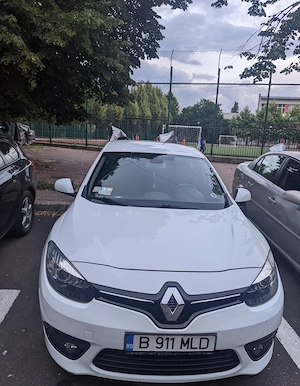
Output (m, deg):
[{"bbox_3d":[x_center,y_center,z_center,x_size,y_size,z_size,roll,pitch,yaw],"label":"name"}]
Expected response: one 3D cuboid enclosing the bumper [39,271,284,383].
[{"bbox_3d":[0.106,0.806,2.018,1.750,0.545,0.550,3,10,-4],"label":"bumper"}]

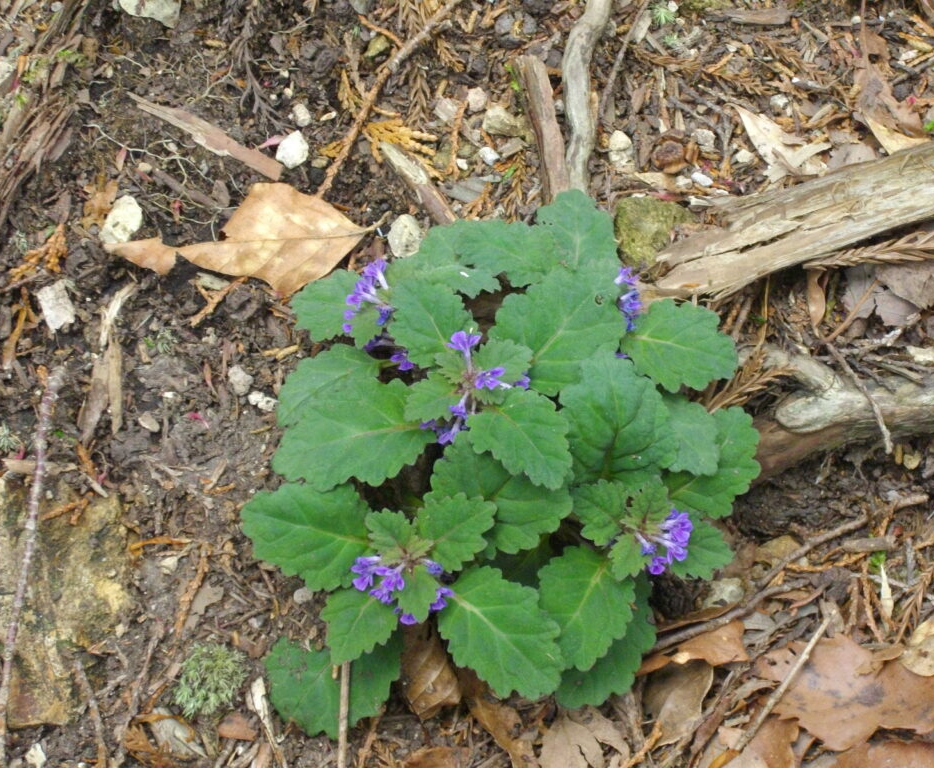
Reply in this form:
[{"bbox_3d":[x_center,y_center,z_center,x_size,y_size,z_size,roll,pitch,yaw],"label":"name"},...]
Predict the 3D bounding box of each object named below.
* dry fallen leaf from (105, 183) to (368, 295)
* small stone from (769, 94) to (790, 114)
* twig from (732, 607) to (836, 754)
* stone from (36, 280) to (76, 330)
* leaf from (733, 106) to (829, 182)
[{"bbox_3d":[-0.076,-0.049,0.914,0.085,0.016,0.036,-4,63,-2],"label":"dry fallen leaf"},{"bbox_3d":[0.108,-0.096,0.947,0.006,0.004,0.007,0,63,0],"label":"small stone"},{"bbox_3d":[0.097,0.091,0.844,0.003,0.004,0.054,30,66,14],"label":"twig"},{"bbox_3d":[-0.136,-0.025,0.909,0.011,0.008,0.016,-14,63,-7],"label":"stone"},{"bbox_3d":[0.128,-0.098,1.120,0.027,0.013,0.045,-37,64,-22],"label":"leaf"}]

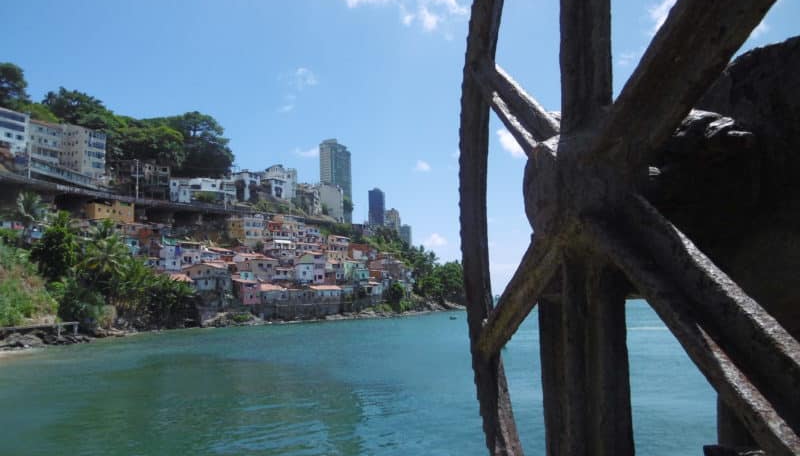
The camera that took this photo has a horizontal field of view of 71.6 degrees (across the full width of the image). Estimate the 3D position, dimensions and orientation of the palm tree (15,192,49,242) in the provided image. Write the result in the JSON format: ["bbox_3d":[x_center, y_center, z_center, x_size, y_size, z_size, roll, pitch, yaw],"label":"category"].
[{"bbox_3d":[-67.850,-2.020,102.000,6.100,9.500,6.100,3,-9,-33],"label":"palm tree"}]

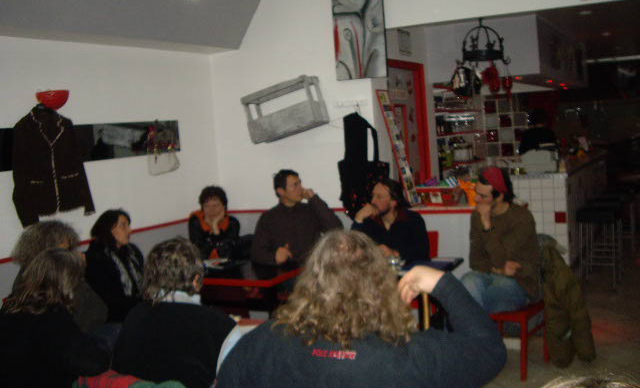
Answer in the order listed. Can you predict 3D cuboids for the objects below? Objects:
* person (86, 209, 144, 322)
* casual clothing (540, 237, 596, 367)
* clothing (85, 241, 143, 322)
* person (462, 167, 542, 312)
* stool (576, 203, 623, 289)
[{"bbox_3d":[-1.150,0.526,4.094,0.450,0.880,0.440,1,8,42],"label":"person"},{"bbox_3d":[1.585,0.665,4.500,0.360,0.830,0.260,0,7,38],"label":"casual clothing"},{"bbox_3d":[-1.255,0.559,4.233,0.340,0.600,0.430,-1,6,29],"label":"clothing"},{"bbox_3d":[1.137,0.478,4.450,0.500,1.300,0.750,1,7,41],"label":"person"},{"bbox_3d":[2.522,0.504,6.382,0.360,0.710,0.360,-1,6,29],"label":"stool"}]

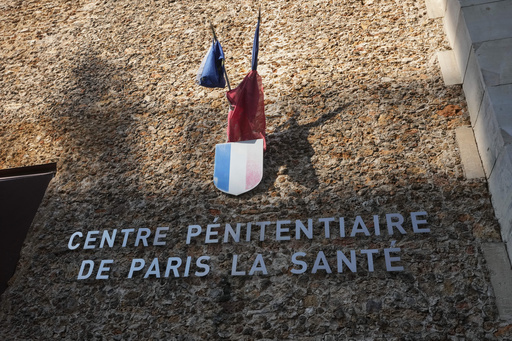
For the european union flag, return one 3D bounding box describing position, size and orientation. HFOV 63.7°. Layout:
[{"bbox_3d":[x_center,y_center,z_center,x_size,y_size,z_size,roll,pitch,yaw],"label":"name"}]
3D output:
[{"bbox_3d":[-0.400,-0.965,3.700,0.250,0.460,0.200,-5,-31,14],"label":"european union flag"}]

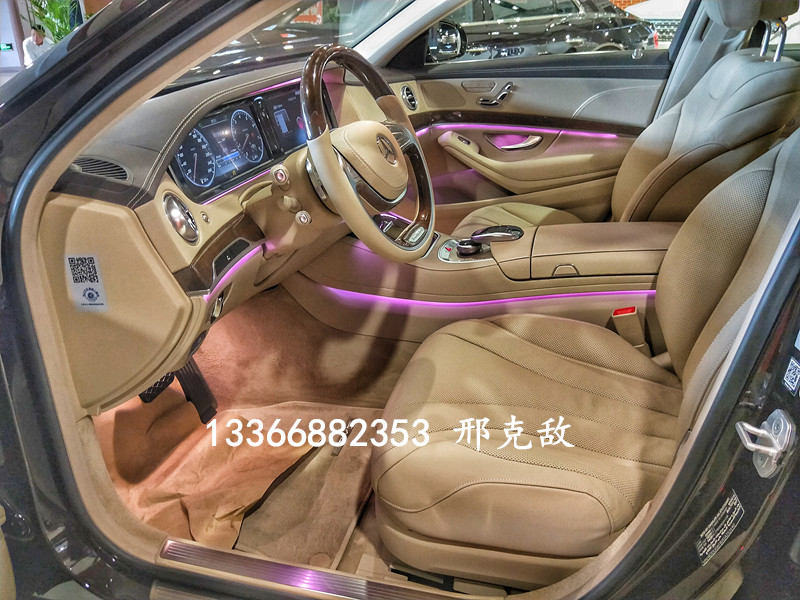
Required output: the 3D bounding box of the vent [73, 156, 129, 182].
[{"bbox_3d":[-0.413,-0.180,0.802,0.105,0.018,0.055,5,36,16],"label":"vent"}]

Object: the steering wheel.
[{"bbox_3d":[-0.053,-0.244,1.009,0.095,0.385,0.385,-17,18,27],"label":"steering wheel"}]

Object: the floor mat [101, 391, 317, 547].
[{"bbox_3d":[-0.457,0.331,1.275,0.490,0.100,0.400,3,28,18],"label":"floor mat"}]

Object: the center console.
[{"bbox_3d":[0.226,-0.061,1.443,0.980,0.280,0.280,5,27,16],"label":"center console"}]

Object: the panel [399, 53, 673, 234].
[{"bbox_3d":[0.435,-0.512,1.999,0.880,0.630,0.140,5,27,16],"label":"panel"}]

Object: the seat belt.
[{"bbox_3d":[0.498,0.075,1.226,0.055,0.120,0.032,-20,18,25],"label":"seat belt"}]

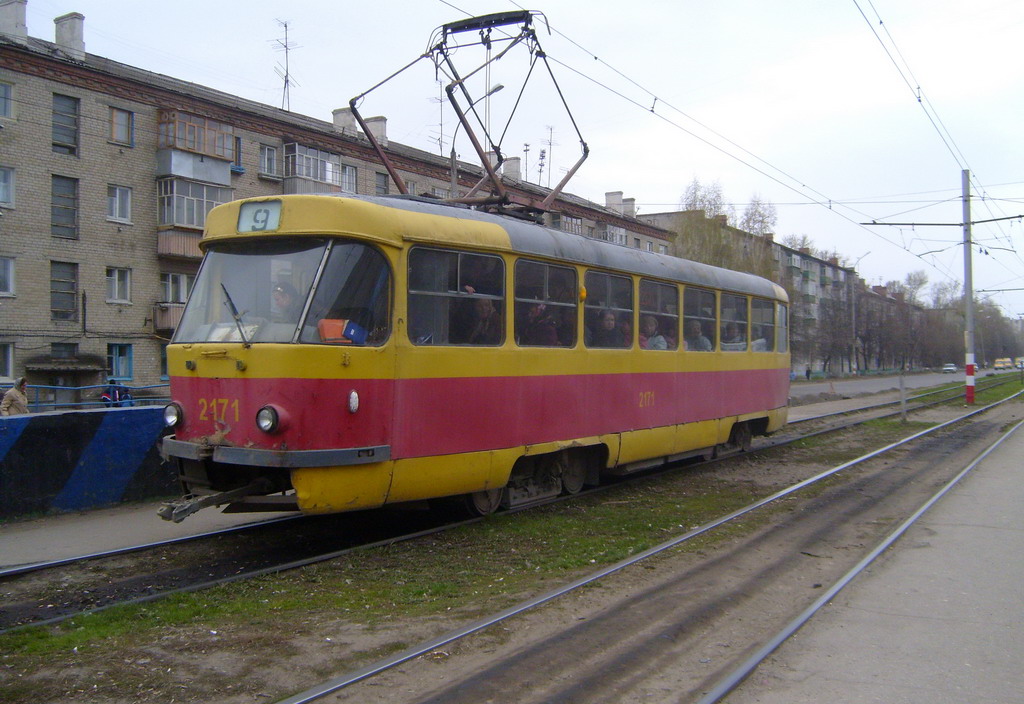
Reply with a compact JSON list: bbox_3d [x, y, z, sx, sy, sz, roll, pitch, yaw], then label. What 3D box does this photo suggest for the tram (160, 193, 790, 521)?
[{"bbox_3d":[1.049,0.145,14.278,2.500,3.120,14.200,0,-1,31],"label":"tram"}]

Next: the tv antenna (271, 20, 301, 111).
[{"bbox_3d":[-11.588,-14.715,53.036,1.200,4.685,1.300,0,0,17],"label":"tv antenna"}]

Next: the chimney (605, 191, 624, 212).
[{"bbox_3d":[7.559,-10.810,76.188,1.250,1.877,0.500,0,-1,31],"label":"chimney"}]

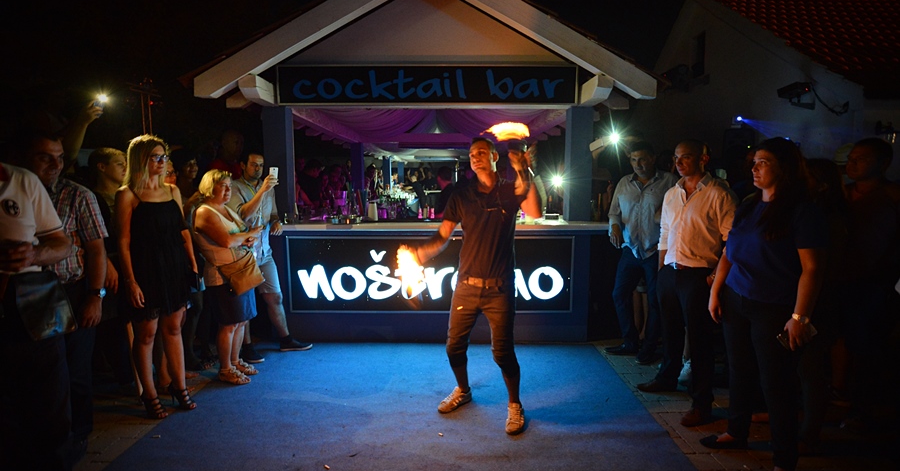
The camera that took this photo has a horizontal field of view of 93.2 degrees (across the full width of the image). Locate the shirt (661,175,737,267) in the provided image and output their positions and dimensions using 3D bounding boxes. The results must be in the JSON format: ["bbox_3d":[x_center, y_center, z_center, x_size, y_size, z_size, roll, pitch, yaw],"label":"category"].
[{"bbox_3d":[1.590,-0.090,2.738,0.300,0.640,0.500,-4,8,-33],"label":"shirt"}]

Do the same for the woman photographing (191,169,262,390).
[{"bbox_3d":[-1.670,0.297,3.257,0.430,1.600,0.440,3,7,26],"label":"woman photographing"}]

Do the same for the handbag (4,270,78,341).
[{"bbox_3d":[-1.740,0.297,1.797,0.100,0.270,0.210,6,9,40],"label":"handbag"}]

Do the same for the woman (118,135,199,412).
[{"bbox_3d":[-1.880,0.278,2.771,0.360,1.760,0.460,6,9,40],"label":"woman"}]

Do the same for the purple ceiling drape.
[{"bbox_3d":[-0.200,-1.558,5.204,2.600,0.600,3.000,0,7,0],"label":"purple ceiling drape"}]

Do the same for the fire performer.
[{"bbox_3d":[0.130,0.293,2.602,0.820,1.770,0.520,1,7,12],"label":"fire performer"}]

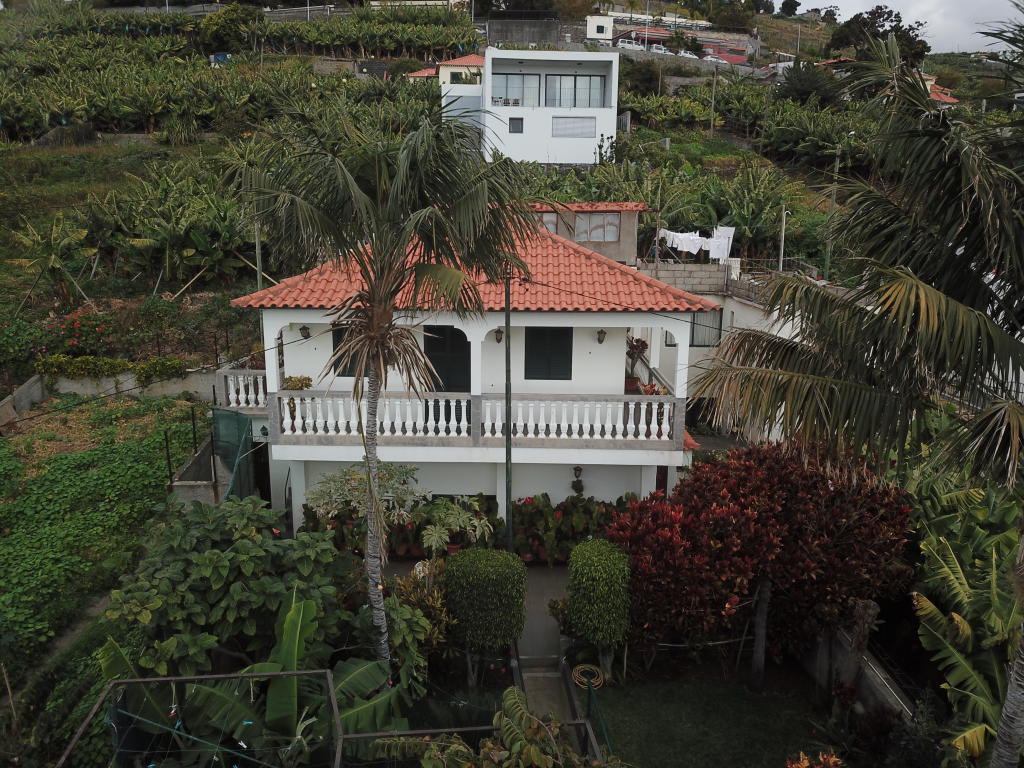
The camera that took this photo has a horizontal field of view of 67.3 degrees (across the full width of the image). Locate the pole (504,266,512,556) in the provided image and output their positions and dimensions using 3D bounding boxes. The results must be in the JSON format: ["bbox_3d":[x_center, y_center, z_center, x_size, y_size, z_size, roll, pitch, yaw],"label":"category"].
[{"bbox_3d":[-0.065,0.796,14.328,0.130,5.900,0.130,0,9,0],"label":"pole"}]

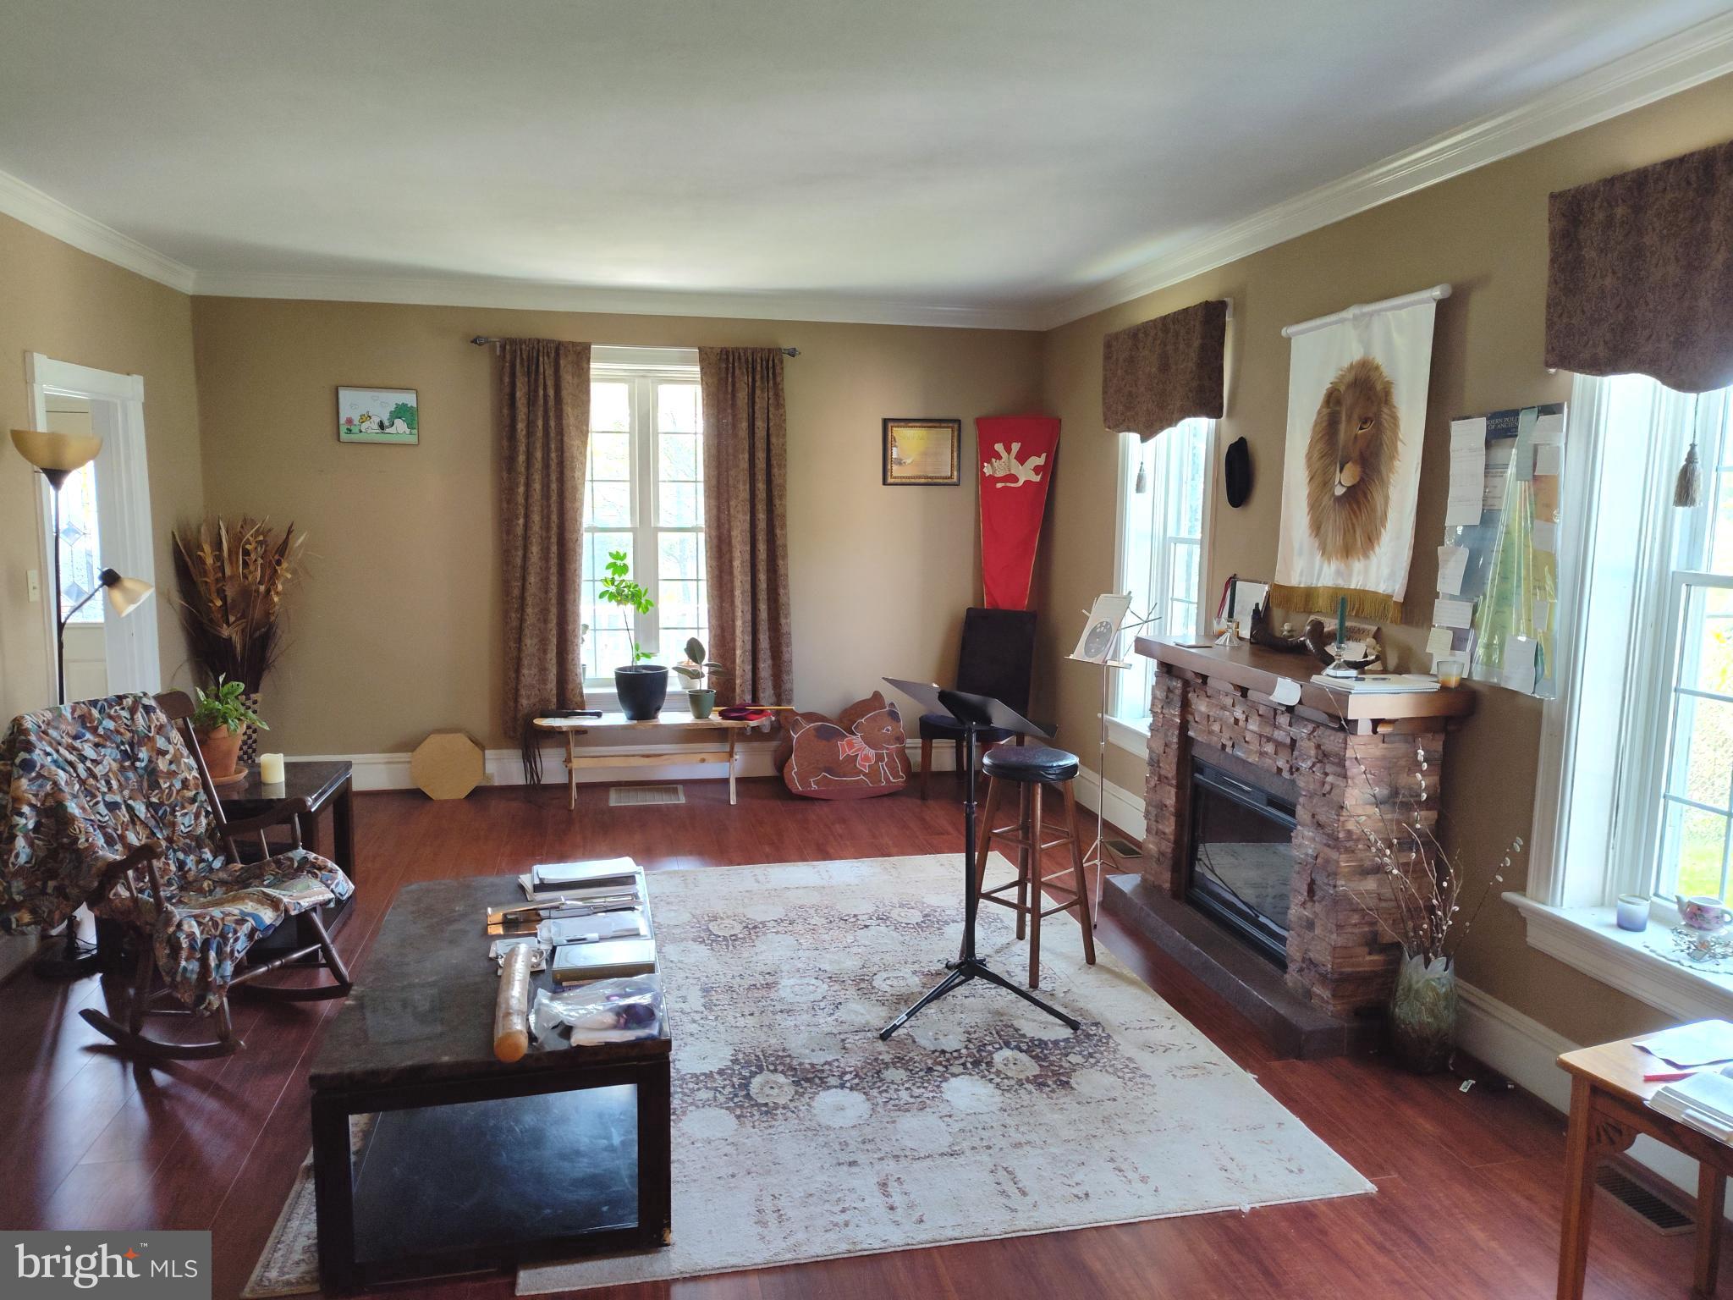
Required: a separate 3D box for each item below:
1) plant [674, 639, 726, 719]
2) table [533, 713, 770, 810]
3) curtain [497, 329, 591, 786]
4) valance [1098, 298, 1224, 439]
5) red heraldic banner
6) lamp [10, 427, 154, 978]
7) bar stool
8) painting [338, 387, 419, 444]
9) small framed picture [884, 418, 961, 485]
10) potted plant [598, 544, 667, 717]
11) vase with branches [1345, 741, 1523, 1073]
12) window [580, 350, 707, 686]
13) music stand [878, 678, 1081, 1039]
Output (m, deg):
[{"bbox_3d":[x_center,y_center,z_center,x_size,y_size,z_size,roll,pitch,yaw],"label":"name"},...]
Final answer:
[{"bbox_3d":[-0.896,0.148,6.177,0.290,0.430,0.250,-1,8,-13],"label":"plant"},{"bbox_3d":[-1.140,0.583,6.180,1.230,0.440,0.360,-1,8,-13],"label":"table"},{"bbox_3d":[-1.746,-0.562,6.249,0.500,2.170,0.110,-1,8,-12],"label":"curtain"},{"bbox_3d":[1.335,-1.221,5.246,0.110,0.553,1.000,-1,8,-12],"label":"valance"},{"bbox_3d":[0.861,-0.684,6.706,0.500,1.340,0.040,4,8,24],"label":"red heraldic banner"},{"bbox_3d":[-2.583,0.192,3.861,0.390,1.810,0.280,-1,8,-12],"label":"lamp"},{"bbox_3d":[0.577,0.750,4.104,0.360,0.735,0.360,-1,8,-12],"label":"bar stool"},{"bbox_3d":[-2.538,-1.212,5.999,0.383,0.277,0.020,-1,8,-13],"label":"painting"},{"bbox_3d":[0.323,-1.139,6.652,0.462,0.380,0.030,-1,8,-13],"label":"small framed picture"},{"bbox_3d":[-1.229,-0.078,6.102,0.350,0.880,0.310,-1,8,-13],"label":"potted plant"},{"bbox_3d":[1.599,0.750,3.326,0.400,0.980,0.340,-1,8,-12],"label":"vase with branches"},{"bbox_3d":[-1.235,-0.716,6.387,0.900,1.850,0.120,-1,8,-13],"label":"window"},{"bbox_3d":[0.323,0.638,3.630,0.640,1.035,0.620,8,10,43],"label":"music stand"}]

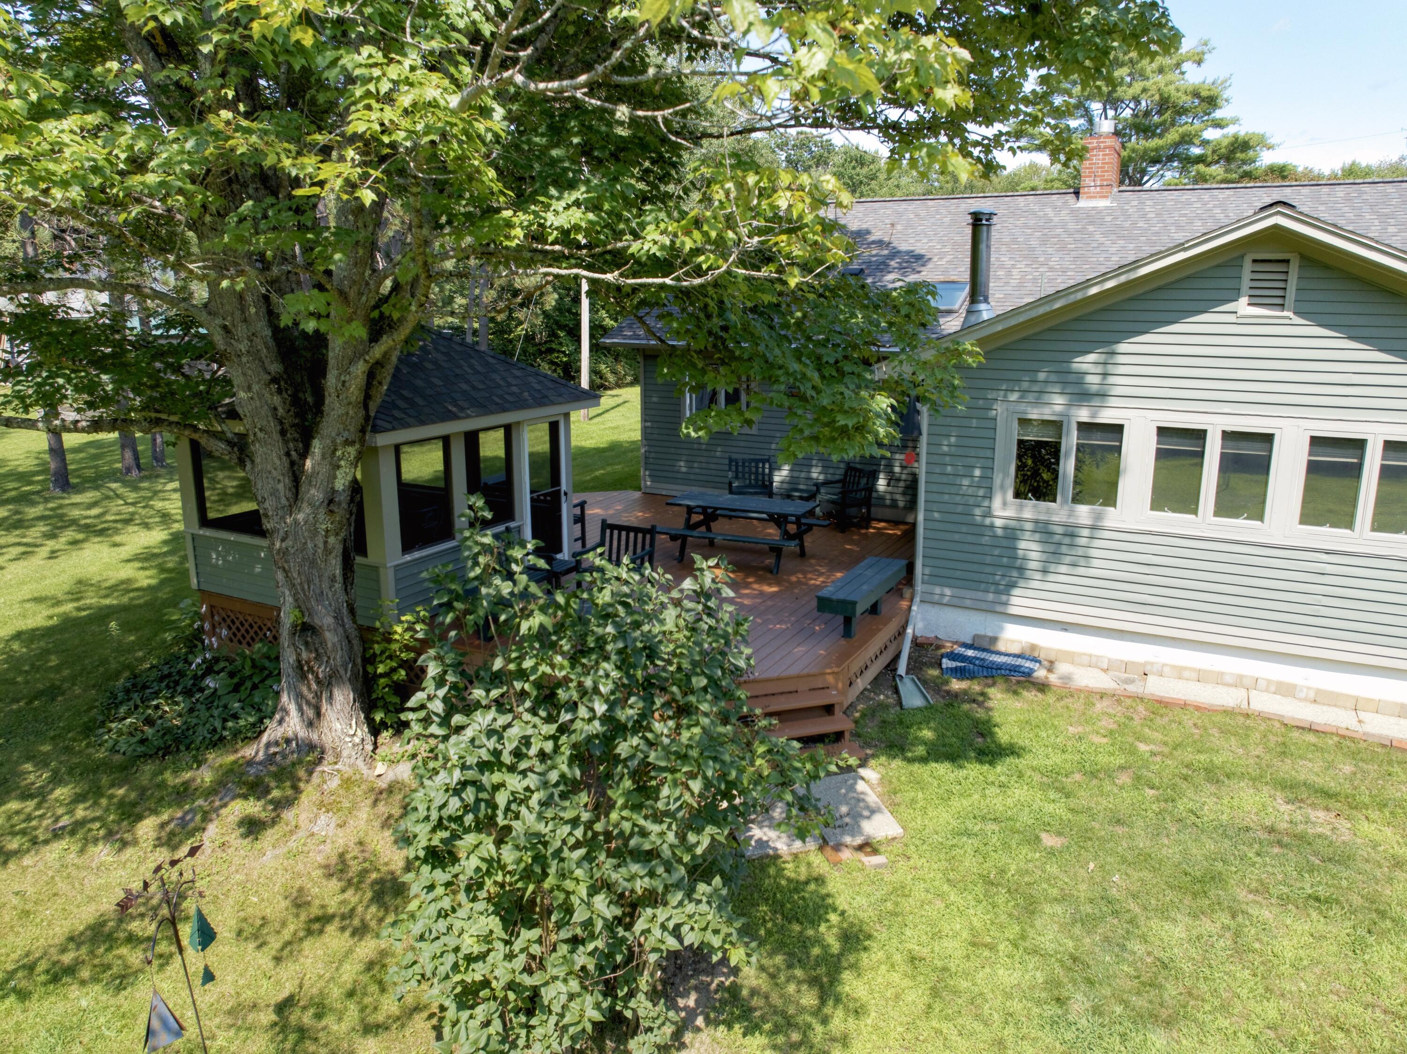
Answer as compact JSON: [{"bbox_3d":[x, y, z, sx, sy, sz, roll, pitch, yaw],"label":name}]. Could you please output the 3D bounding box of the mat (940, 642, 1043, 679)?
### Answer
[{"bbox_3d":[2.924,1.407,10.070,0.960,0.070,0.860,10,16,37],"label":"mat"}]

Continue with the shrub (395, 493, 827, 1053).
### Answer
[{"bbox_3d":[-0.510,1.357,5.236,2.100,2.950,1.850,-1,13,-6],"label":"shrub"}]

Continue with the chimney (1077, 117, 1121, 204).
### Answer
[{"bbox_3d":[6.888,-6.256,16.907,0.540,1.420,0.820,7,14,26],"label":"chimney"}]

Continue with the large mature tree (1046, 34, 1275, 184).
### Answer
[{"bbox_3d":[17.615,-12.421,39.769,9.500,14.300,9.500,6,14,22],"label":"large mature tree"}]

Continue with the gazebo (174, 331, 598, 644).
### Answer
[{"bbox_3d":[-3.754,-0.636,11.706,3.560,3.760,3.760,7,14,26],"label":"gazebo"}]

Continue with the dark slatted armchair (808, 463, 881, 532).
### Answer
[{"bbox_3d":[2.062,-0.438,14.269,0.700,0.880,0.680,-7,15,-30],"label":"dark slatted armchair"}]

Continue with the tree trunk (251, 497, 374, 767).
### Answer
[{"bbox_3d":[-3.408,0.844,8.565,0.950,2.320,0.900,-5,14,-22],"label":"tree trunk"}]

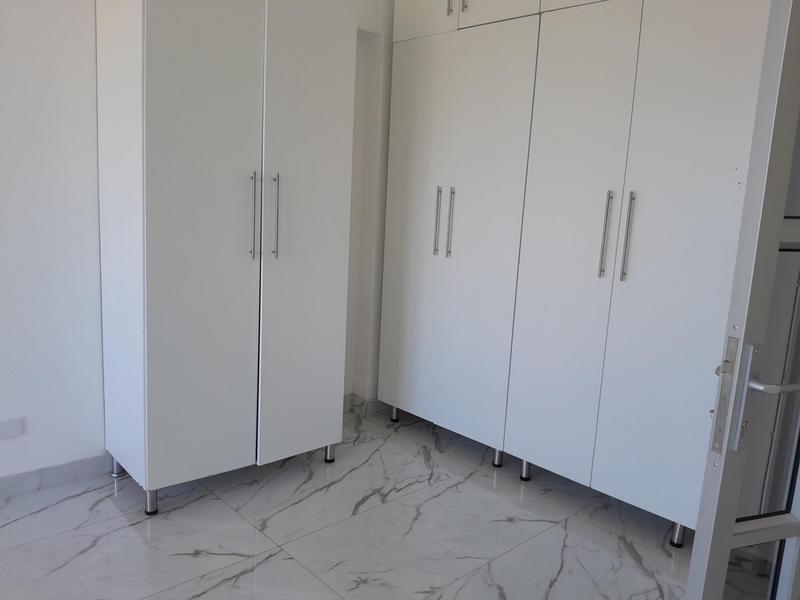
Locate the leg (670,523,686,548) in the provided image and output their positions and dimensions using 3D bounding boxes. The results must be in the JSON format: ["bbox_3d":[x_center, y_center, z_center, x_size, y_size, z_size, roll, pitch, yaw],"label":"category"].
[{"bbox_3d":[1.168,0.975,2.519,0.050,0.108,0.050,-5,12,-44],"label":"leg"}]

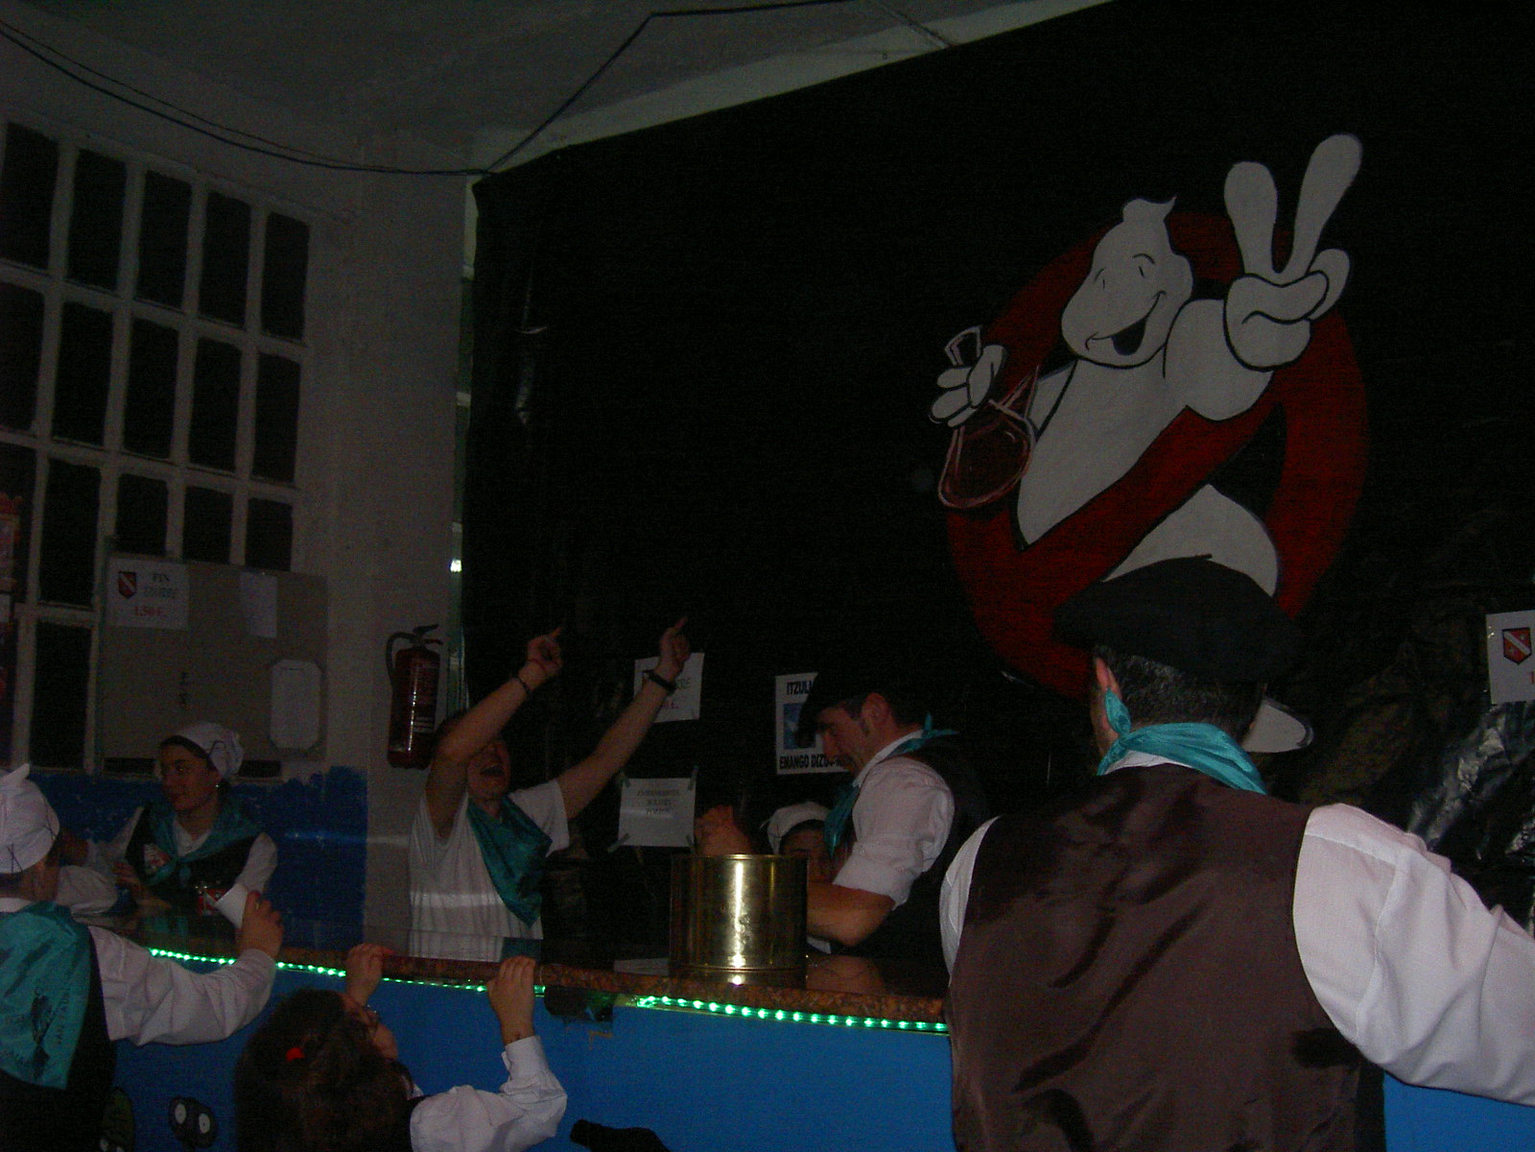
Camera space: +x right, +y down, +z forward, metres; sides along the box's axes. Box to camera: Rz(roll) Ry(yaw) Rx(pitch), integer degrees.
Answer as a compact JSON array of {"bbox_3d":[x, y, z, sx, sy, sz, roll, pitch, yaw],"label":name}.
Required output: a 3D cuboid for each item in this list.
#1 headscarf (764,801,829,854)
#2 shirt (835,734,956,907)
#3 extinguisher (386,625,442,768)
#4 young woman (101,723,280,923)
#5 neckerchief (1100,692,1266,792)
[{"bbox_3d":[0.107,0.610,4.120,0.200,0.170,0.200,2,-8,-9],"label":"headscarf"},{"bbox_3d":[0.285,0.610,3.600,0.340,0.580,0.470,2,-8,-7],"label":"shirt"},{"bbox_3d":[-1.205,0.415,5.930,0.190,0.500,0.170,3,-8,-12],"label":"extinguisher"},{"bbox_3d":[-1.580,1.200,4.640,0.470,1.620,0.360,-1,-8,13],"label":"young woman"},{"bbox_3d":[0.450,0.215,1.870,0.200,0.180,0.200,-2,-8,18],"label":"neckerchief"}]

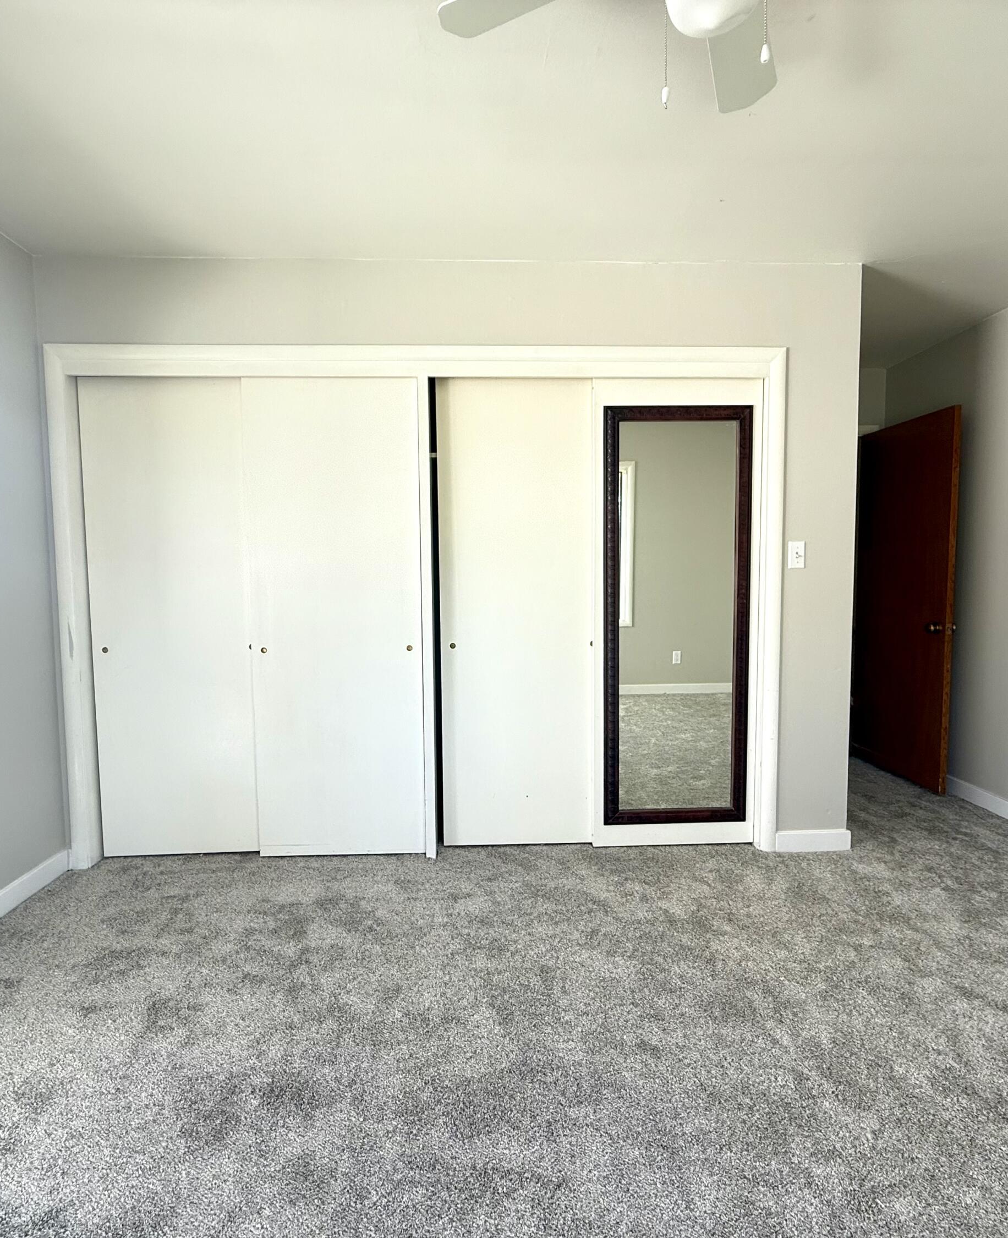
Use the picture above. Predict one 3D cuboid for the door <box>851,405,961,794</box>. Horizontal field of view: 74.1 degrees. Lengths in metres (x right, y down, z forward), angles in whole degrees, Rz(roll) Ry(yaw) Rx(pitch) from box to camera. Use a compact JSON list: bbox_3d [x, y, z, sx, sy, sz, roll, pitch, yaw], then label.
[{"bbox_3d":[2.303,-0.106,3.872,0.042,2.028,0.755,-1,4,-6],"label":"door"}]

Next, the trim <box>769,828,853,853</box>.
[{"bbox_3d":[1.333,0.956,2.877,0.323,0.080,0.017,-1,4,-2],"label":"trim"}]

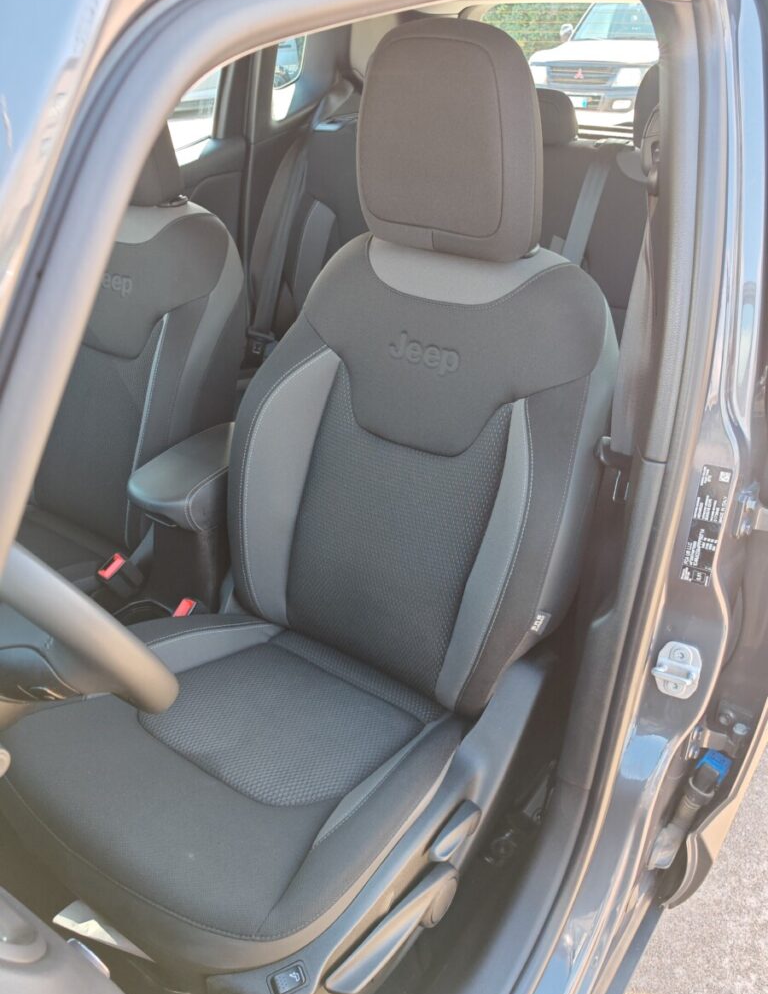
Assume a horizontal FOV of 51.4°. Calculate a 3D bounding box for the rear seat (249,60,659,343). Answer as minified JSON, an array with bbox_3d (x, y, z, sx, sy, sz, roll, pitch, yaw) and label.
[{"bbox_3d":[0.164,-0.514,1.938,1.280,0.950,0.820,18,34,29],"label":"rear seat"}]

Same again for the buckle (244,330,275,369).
[{"bbox_3d":[-0.362,-0.423,2.301,0.075,0.105,0.035,18,34,29],"label":"buckle"}]

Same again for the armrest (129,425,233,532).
[{"bbox_3d":[-0.289,-0.050,1.429,0.150,0.085,0.320,18,34,29],"label":"armrest"}]

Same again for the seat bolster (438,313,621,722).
[{"bbox_3d":[0.217,0.031,1.198,0.125,0.600,0.190,18,14,29],"label":"seat bolster"}]

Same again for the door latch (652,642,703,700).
[{"bbox_3d":[0.395,0.235,1.079,0.052,0.076,0.033,12,32,21],"label":"door latch"}]

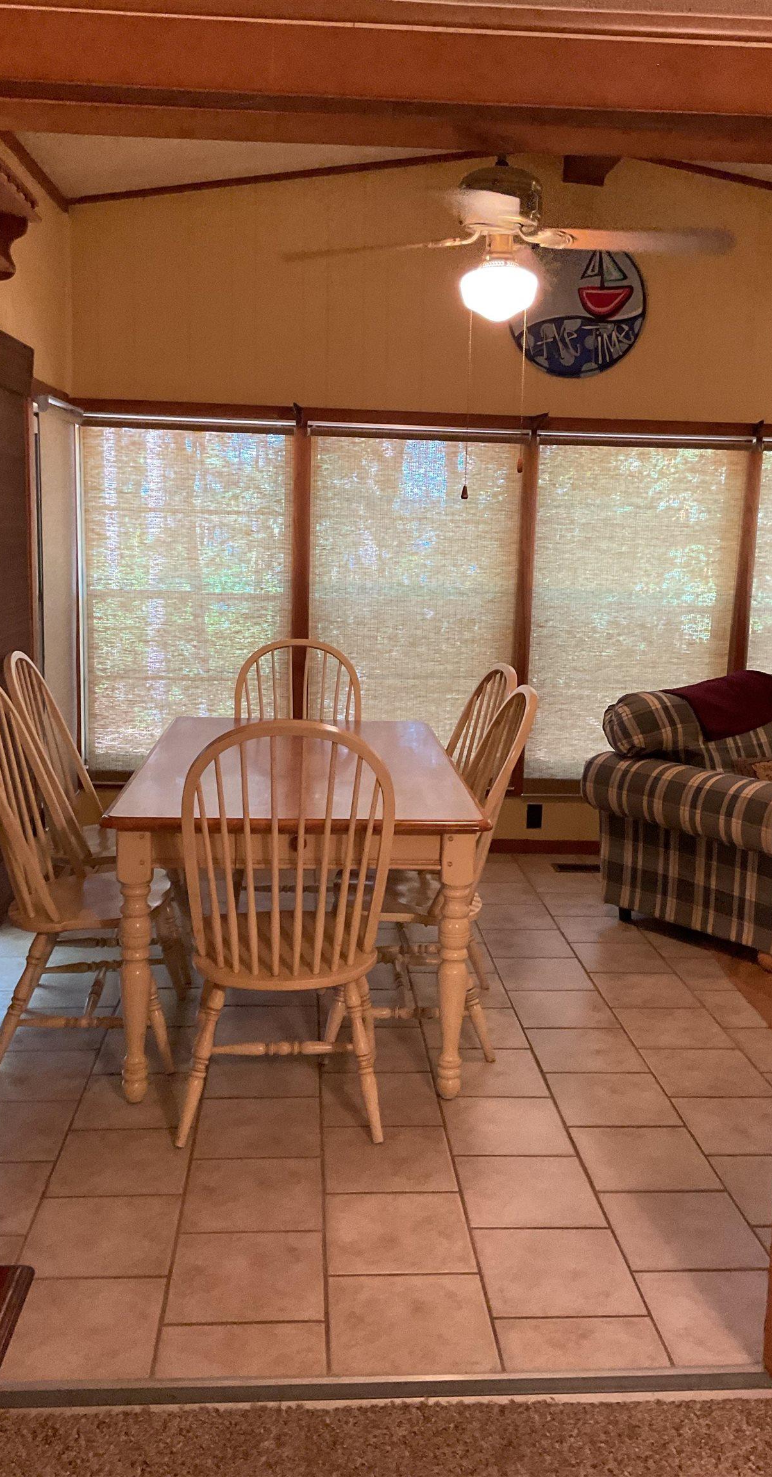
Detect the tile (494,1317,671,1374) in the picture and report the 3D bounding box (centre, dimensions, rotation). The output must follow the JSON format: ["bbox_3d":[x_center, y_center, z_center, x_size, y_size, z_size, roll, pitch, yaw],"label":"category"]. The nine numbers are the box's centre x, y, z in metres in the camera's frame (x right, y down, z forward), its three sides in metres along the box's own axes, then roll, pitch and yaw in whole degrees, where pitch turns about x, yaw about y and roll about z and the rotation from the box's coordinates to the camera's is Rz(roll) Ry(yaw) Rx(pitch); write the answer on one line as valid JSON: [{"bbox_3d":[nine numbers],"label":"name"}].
[{"bbox_3d":[0.354,1.105,2.246,0.296,0.010,0.143,1,10,-4],"label":"tile"}]

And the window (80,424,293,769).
[{"bbox_3d":[-0.876,-0.620,5.472,0.933,1.546,0.030,1,10,-4],"label":"window"}]

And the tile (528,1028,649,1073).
[{"bbox_3d":[0.570,0.894,3.540,0.298,0.010,0.298,1,10,-4],"label":"tile"}]

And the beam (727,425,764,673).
[{"bbox_3d":[1.636,-0.560,5.633,0.072,1.653,0.045,1,10,-4],"label":"beam"}]

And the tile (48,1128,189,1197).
[{"bbox_3d":[-0.603,0.979,2.853,0.298,0.010,0.298,1,10,-4],"label":"tile"}]

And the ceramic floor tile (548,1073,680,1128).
[{"bbox_3d":[0.606,0.971,3.322,0.304,0.010,0.306,1,10,-4],"label":"ceramic floor tile"}]

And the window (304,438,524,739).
[{"bbox_3d":[0.135,-0.600,5.545,0.960,1.520,0.060,1,10,-4],"label":"window"}]

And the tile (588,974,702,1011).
[{"bbox_3d":[0.858,0.838,4.093,0.304,0.010,0.304,1,10,-4],"label":"tile"}]

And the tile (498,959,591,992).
[{"bbox_3d":[0.539,0.809,4.202,0.303,0.012,0.303,1,10,-4],"label":"tile"}]

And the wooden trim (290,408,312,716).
[{"bbox_3d":[-0.383,-0.634,5.552,0.085,1.644,0.045,1,10,-4],"label":"wooden trim"}]

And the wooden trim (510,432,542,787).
[{"bbox_3d":[0.623,-0.576,5.630,0.080,1.694,0.030,1,10,-4],"label":"wooden trim"}]

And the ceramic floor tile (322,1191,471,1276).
[{"bbox_3d":[0.025,1.058,2.639,0.303,0.012,0.303,1,10,-4],"label":"ceramic floor tile"}]

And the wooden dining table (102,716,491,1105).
[{"bbox_3d":[-0.268,0.435,3.837,0.945,0.755,1.576,1,9,-4],"label":"wooden dining table"}]

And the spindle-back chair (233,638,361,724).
[{"bbox_3d":[-0.350,0.178,4.665,0.505,1.058,0.585,1,10,-4],"label":"spindle-back chair"}]

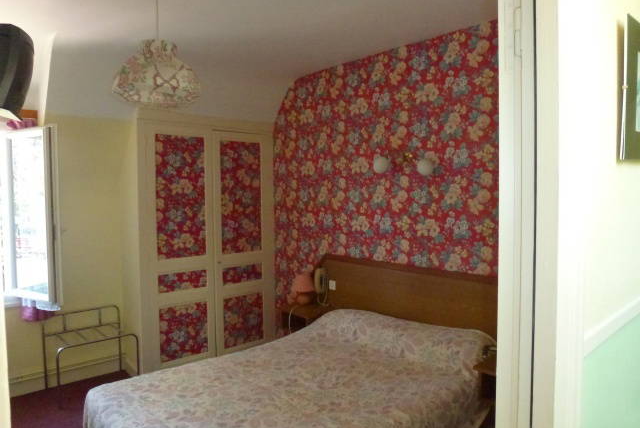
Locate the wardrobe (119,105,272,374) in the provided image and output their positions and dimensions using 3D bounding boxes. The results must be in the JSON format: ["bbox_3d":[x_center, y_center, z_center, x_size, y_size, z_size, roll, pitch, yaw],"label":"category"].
[{"bbox_3d":[-1.096,0.235,4.214,1.375,2.242,0.387,-2,3,-43],"label":"wardrobe"}]

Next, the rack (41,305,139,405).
[{"bbox_3d":[-1.801,1.087,3.508,0.595,0.604,0.438,-2,3,-43],"label":"rack"}]

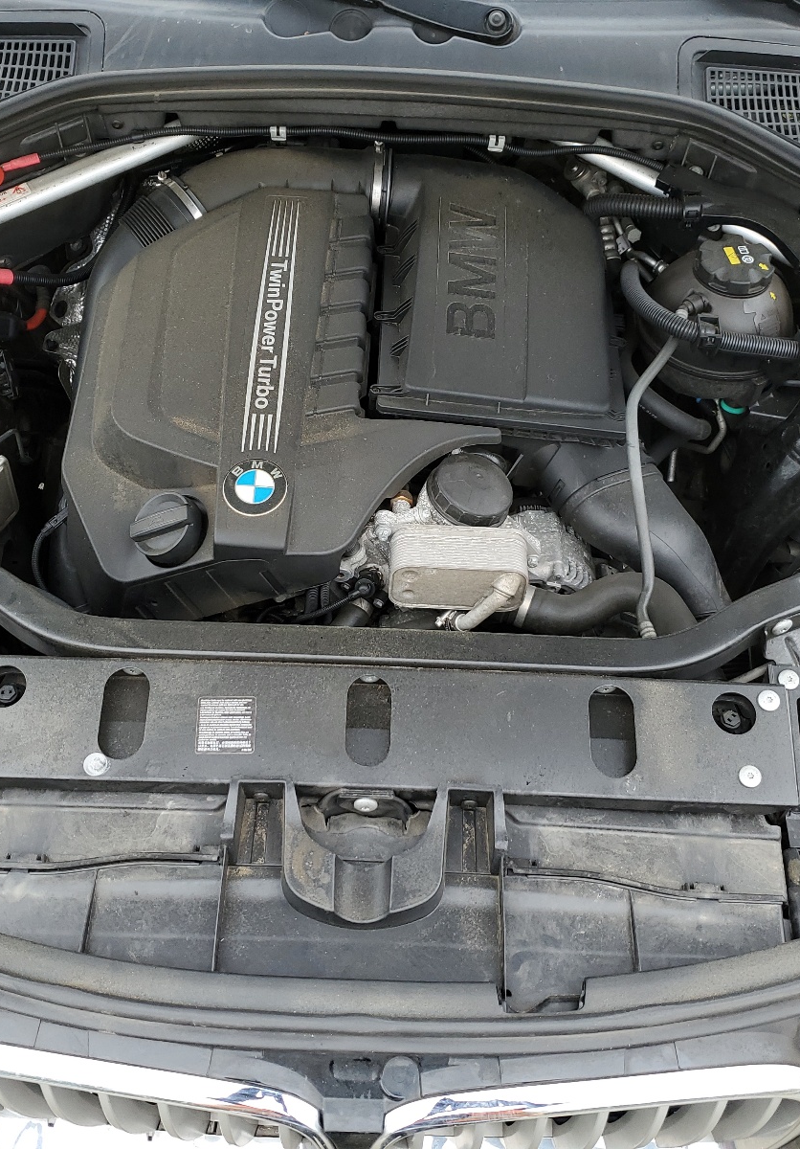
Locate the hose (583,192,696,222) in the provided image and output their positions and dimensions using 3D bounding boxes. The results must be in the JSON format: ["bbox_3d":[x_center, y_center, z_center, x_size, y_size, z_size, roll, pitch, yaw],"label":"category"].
[{"bbox_3d":[0.275,-0.421,1.320,0.127,0.027,0.027,2,53,-1],"label":"hose"}]

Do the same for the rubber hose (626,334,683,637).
[{"bbox_3d":[0.252,-0.094,1.150,0.052,0.110,0.310,5,53,1],"label":"rubber hose"}]

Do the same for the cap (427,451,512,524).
[{"bbox_3d":[0.072,-0.088,1.185,0.089,0.034,0.089,4,53,-6],"label":"cap"}]

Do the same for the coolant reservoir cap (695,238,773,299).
[{"bbox_3d":[0.356,-0.324,1.225,0.083,0.030,0.083,0,53,-2],"label":"coolant reservoir cap"}]

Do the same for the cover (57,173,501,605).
[{"bbox_3d":[-0.128,-0.178,1.235,0.420,0.140,0.500,3,59,-1],"label":"cover"}]

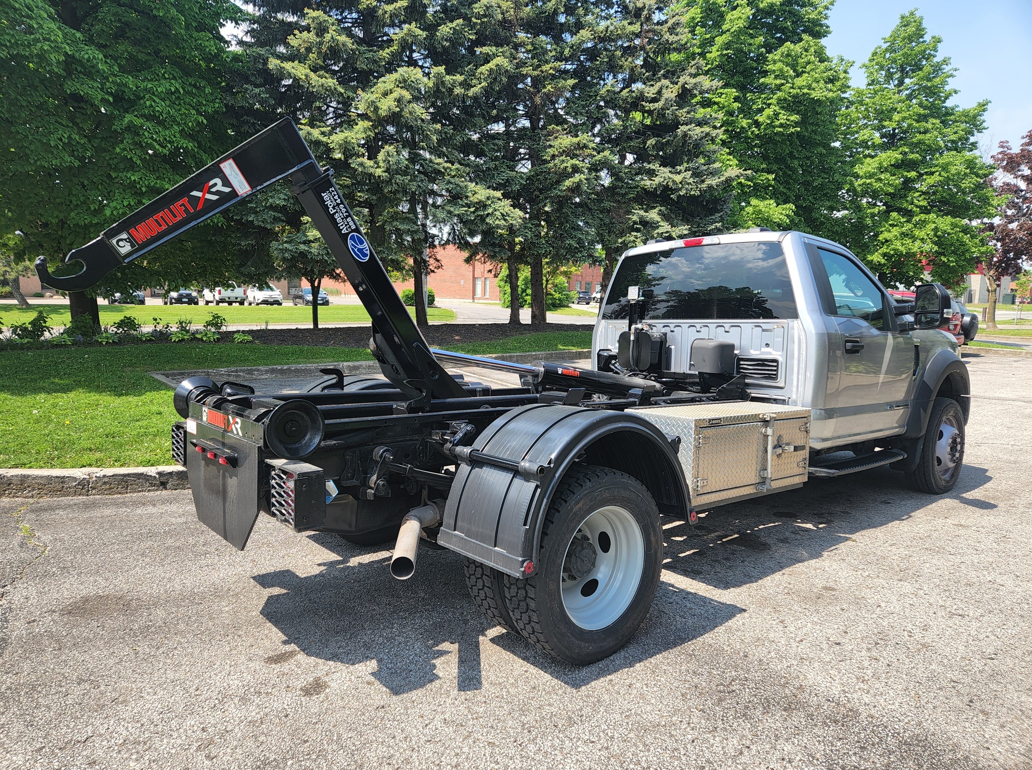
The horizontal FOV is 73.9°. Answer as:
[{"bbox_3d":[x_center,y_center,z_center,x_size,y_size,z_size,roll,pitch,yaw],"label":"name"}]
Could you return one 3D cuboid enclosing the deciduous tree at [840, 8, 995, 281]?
[{"bbox_3d":[14.650,-7.981,25.000,5.500,11.600,5.500,4,7,30],"label":"deciduous tree"}]

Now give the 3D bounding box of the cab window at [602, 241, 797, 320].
[{"bbox_3d":[1.303,-0.741,5.079,0.080,0.520,1.700,3,2,-40],"label":"cab window"}]

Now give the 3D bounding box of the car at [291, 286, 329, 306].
[{"bbox_3d":[-15.750,-6.728,52.500,1.780,1.480,4.500,-4,7,-31],"label":"car"}]

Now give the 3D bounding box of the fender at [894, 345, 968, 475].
[{"bbox_3d":[3.470,0.195,5.727,1.140,0.970,0.250,-1,5,-40],"label":"fender"}]

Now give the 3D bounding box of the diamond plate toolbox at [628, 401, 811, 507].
[{"bbox_3d":[1.200,0.363,3.994,1.205,0.445,0.450,-1,5,-40],"label":"diamond plate toolbox"}]

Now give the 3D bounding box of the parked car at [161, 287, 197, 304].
[{"bbox_3d":[-23.500,-6.380,47.900,1.820,1.660,4.400,-4,8,-34],"label":"parked car"}]

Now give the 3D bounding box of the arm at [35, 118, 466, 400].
[{"bbox_3d":[-0.987,-0.515,3.136,2.030,1.370,0.240,-1,5,-40],"label":"arm"}]

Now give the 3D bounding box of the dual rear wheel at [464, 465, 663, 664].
[{"bbox_3d":[0.230,0.750,3.082,0.810,0.810,0.490,-5,7,-40],"label":"dual rear wheel"}]

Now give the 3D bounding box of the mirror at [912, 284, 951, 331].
[{"bbox_3d":[3.033,-0.567,4.989,0.160,0.340,0.220,-1,5,-40],"label":"mirror"}]

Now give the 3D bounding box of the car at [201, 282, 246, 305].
[{"bbox_3d":[-20.000,-6.189,47.000,1.900,1.790,5.400,-4,8,-32],"label":"car"}]

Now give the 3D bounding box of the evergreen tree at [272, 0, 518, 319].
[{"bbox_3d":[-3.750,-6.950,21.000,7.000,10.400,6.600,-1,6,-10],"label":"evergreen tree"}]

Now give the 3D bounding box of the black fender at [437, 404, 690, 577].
[{"bbox_3d":[0.231,0.387,3.065,1.060,0.610,0.620,-5,7,-40],"label":"black fender"}]

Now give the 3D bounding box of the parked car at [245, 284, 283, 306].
[{"bbox_3d":[-18.700,-6.680,50.600,1.840,1.690,4.580,-4,8,-32],"label":"parked car"}]

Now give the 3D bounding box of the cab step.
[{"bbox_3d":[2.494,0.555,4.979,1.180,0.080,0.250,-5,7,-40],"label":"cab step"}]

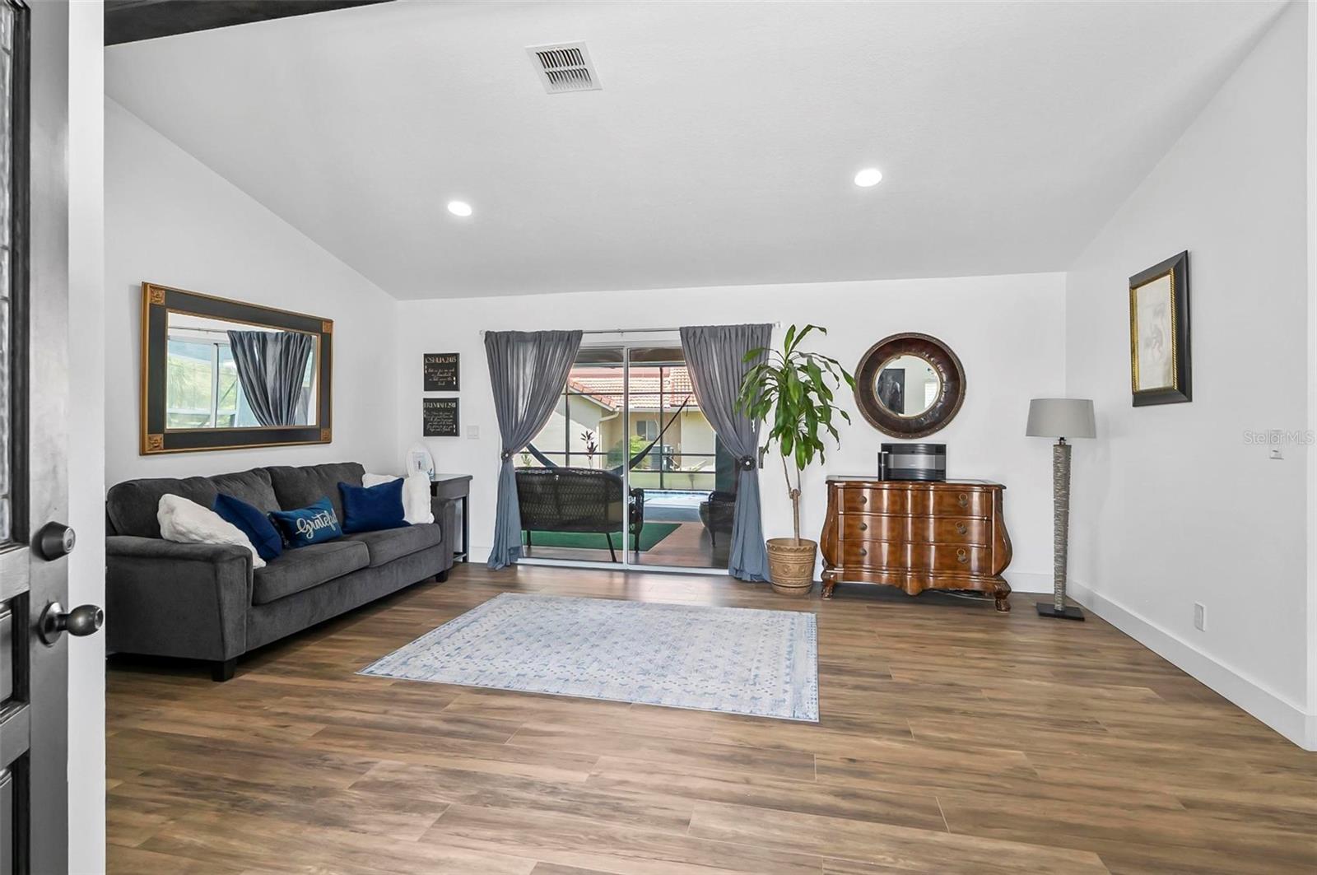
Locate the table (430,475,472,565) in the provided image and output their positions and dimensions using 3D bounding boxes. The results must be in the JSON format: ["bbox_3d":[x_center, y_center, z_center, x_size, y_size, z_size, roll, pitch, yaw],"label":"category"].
[{"bbox_3d":[-2.141,0.764,5.548,0.760,0.800,0.590,0,1,13],"label":"table"}]

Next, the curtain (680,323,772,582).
[{"bbox_3d":[0.554,0.121,5.141,0.760,2.100,0.180,0,1,13],"label":"curtain"}]

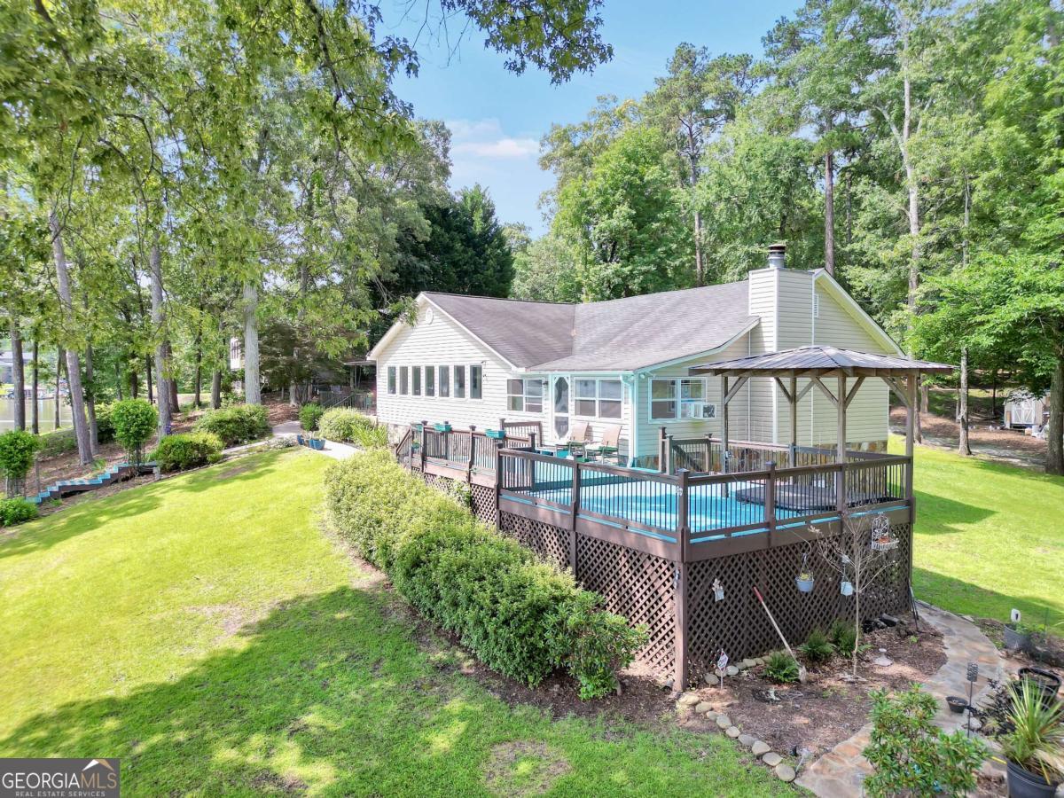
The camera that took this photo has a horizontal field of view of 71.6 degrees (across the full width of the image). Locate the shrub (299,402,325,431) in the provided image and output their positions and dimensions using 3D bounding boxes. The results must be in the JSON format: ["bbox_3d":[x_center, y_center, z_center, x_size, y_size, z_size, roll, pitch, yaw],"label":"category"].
[{"bbox_3d":[-10.603,0.832,35.500,1.300,1.450,1.250,0,2,-17],"label":"shrub"}]

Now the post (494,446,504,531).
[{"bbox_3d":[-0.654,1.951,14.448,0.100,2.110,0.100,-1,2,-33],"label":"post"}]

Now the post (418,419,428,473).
[{"bbox_3d":[-2.817,1.234,19.212,0.130,1.370,0.130,-1,2,-33],"label":"post"}]

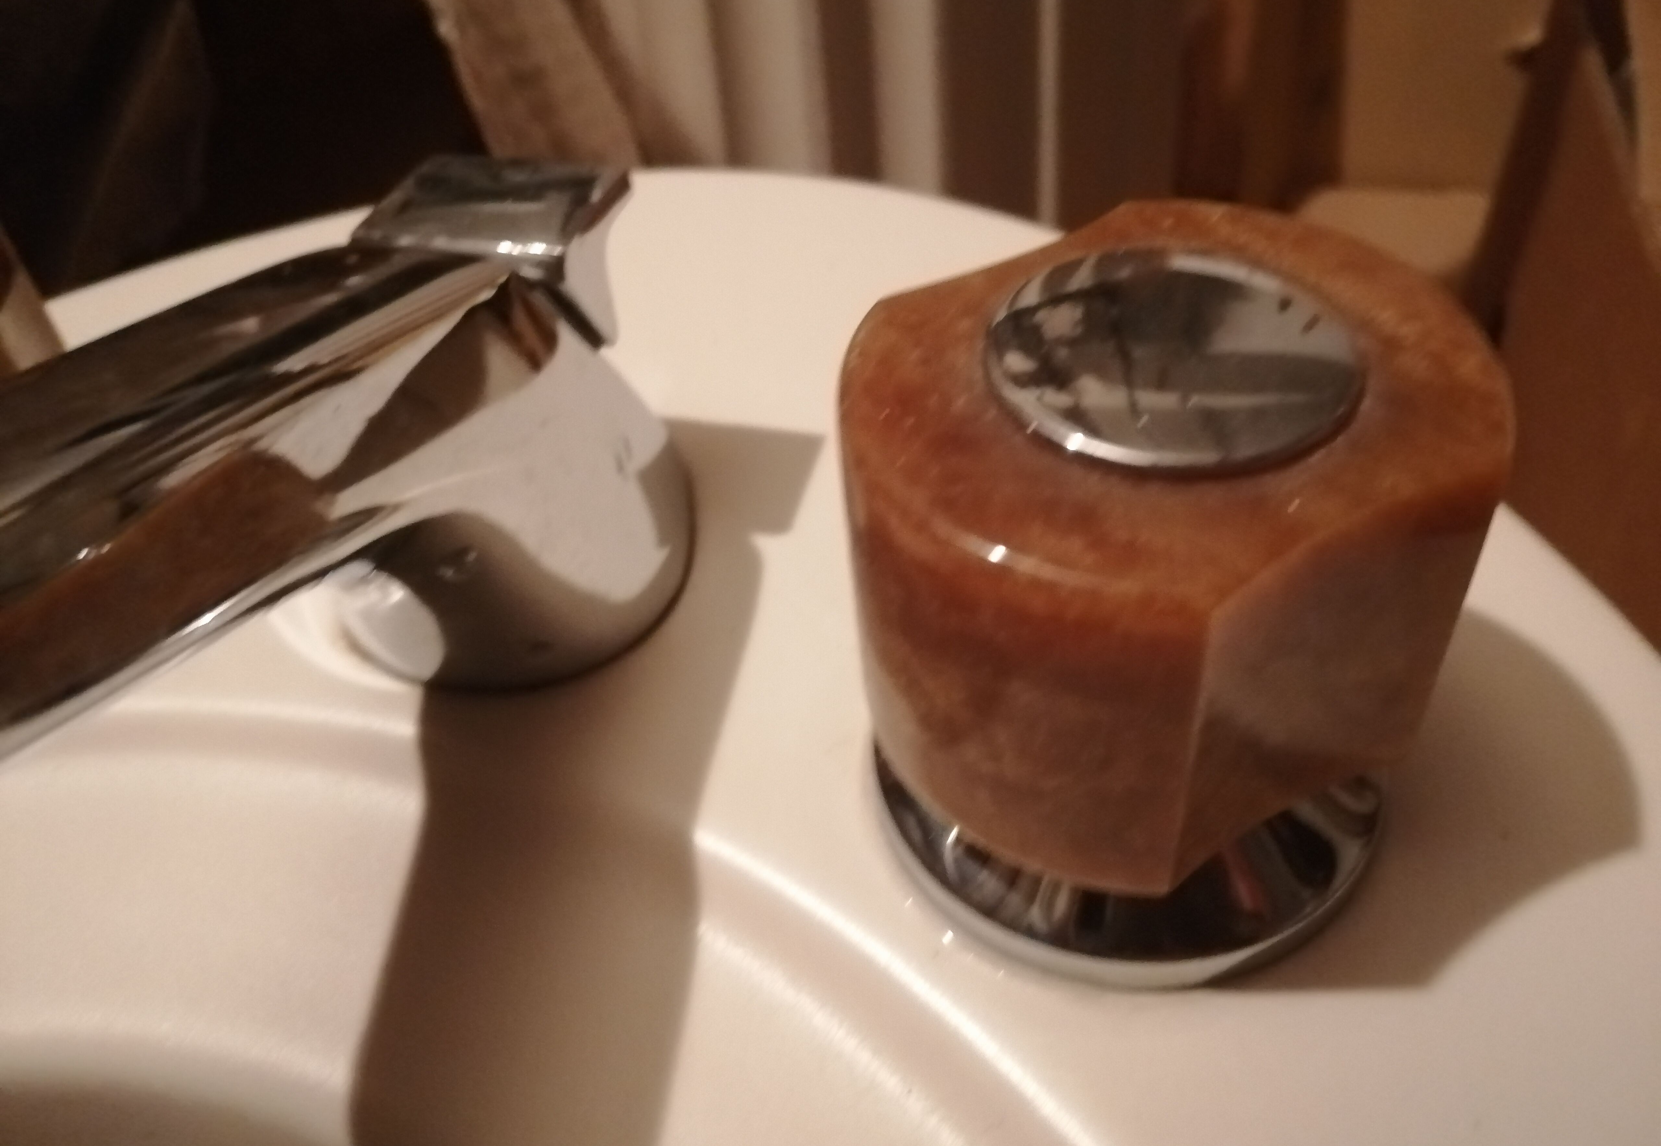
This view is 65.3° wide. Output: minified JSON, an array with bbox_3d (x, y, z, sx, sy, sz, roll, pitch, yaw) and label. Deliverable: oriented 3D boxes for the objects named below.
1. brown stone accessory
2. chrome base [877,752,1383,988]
[{"bbox_3d":[0.031,-0.005,0.126,0.058,0.040,0.051,-24,48,-15],"label":"brown stone accessory"},{"bbox_3d":[0.034,0.016,0.147,0.058,0.017,0.058,-4,46,4],"label":"chrome base"}]

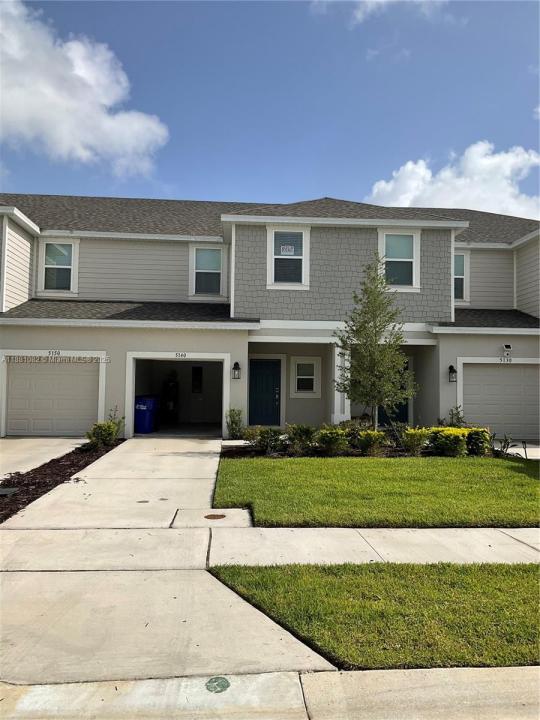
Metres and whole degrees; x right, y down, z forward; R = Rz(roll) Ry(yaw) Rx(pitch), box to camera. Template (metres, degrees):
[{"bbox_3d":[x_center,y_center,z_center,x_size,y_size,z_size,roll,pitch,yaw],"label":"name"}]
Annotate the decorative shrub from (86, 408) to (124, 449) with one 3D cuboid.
[{"bbox_3d":[-3.941,1.641,14.450,0.920,0.950,0.850,1,-3,-3],"label":"decorative shrub"}]

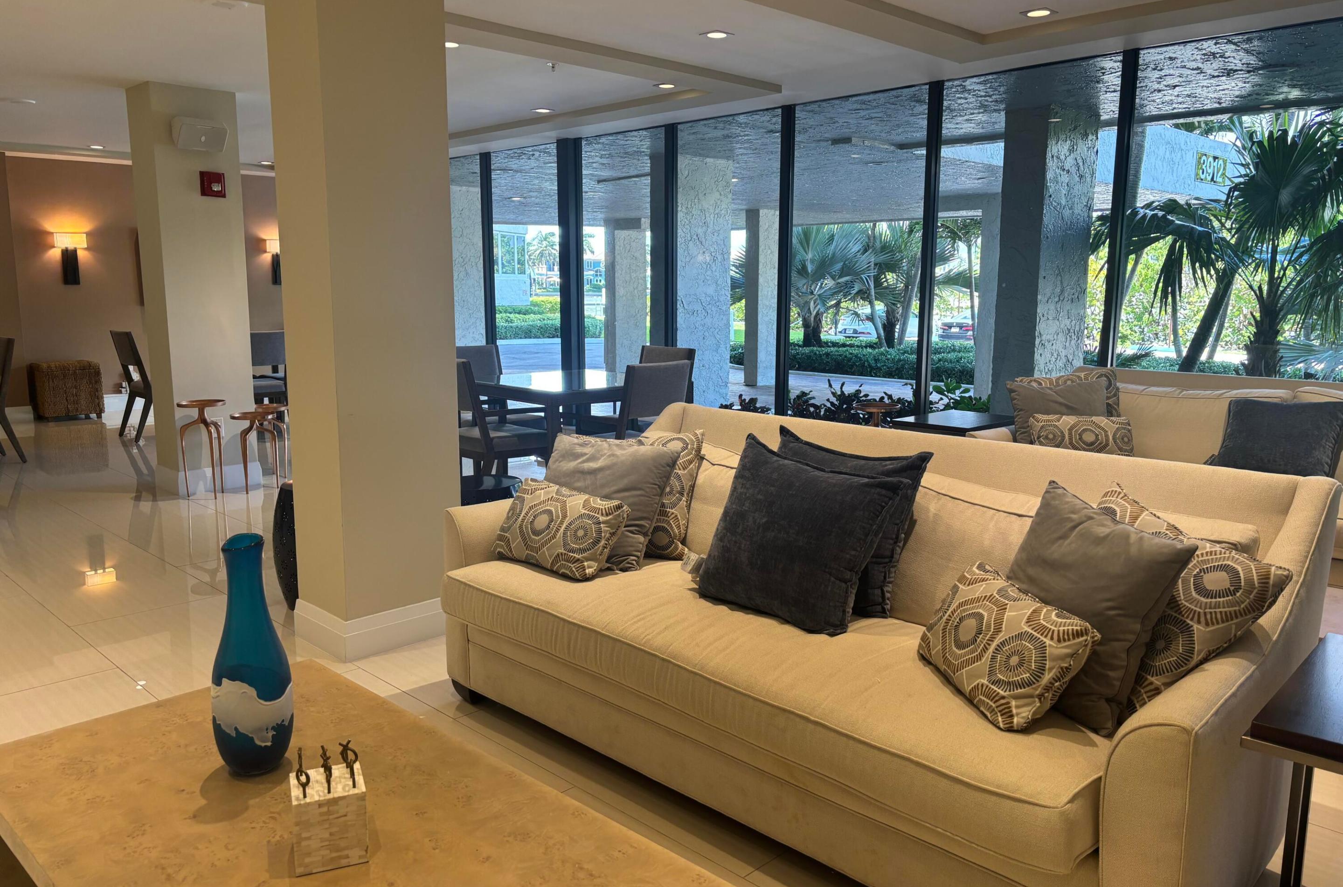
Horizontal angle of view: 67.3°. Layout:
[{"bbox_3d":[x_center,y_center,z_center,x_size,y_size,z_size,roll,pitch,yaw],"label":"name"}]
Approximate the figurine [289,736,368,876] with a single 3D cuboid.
[{"bbox_3d":[-0.562,0.588,1.650,0.111,0.171,0.111,-3,10,-22],"label":"figurine"}]

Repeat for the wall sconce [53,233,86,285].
[{"bbox_3d":[-5.975,-1.831,10.042,0.260,0.500,0.110,-9,13,-44],"label":"wall sconce"}]

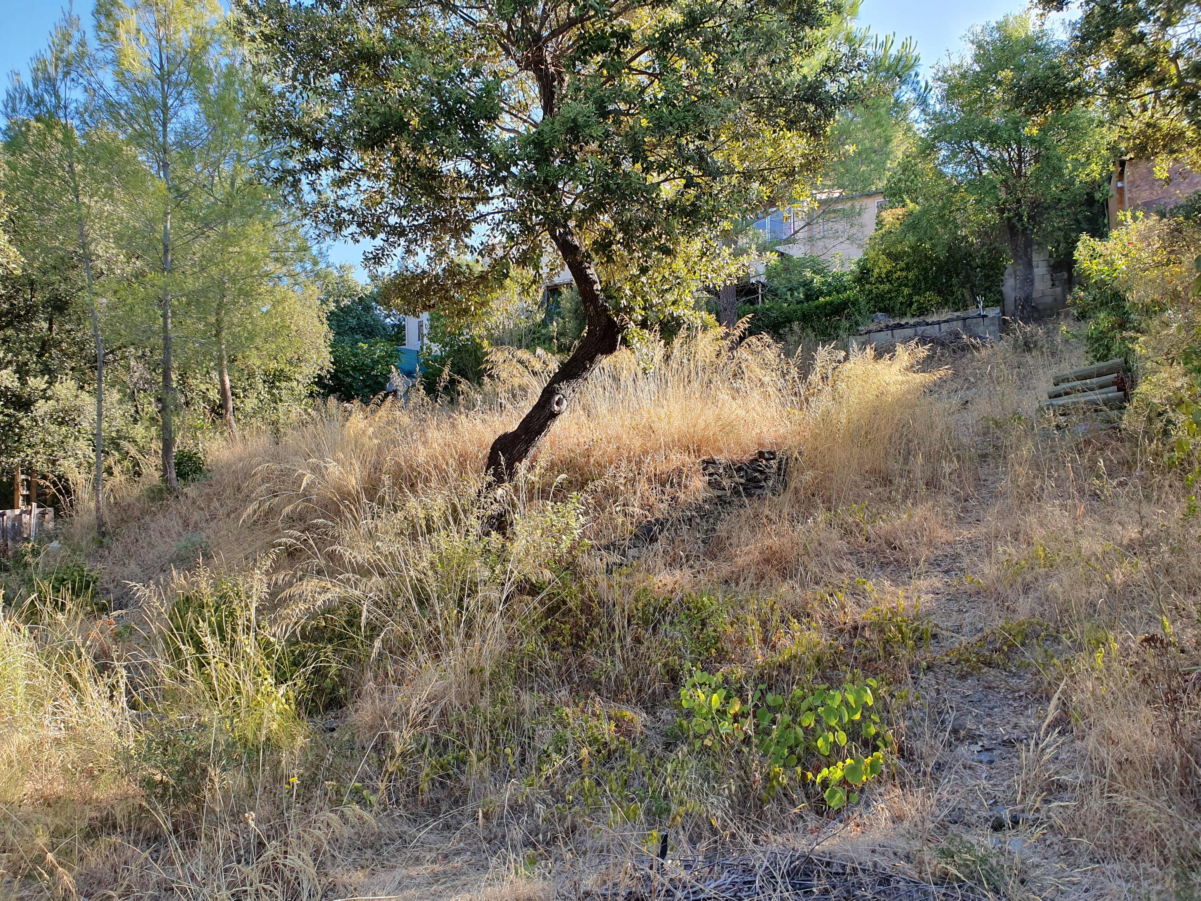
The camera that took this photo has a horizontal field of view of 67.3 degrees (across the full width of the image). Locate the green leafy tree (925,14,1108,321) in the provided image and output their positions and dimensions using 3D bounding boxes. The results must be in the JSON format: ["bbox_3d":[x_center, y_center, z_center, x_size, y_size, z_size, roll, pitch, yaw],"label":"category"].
[{"bbox_3d":[10.500,-7.100,22.800,4.300,7.700,4.300,-1,0,25],"label":"green leafy tree"}]

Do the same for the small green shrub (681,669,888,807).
[{"bbox_3d":[0.710,1.110,3.550,0.800,0.500,0.600,-1,0,11],"label":"small green shrub"}]

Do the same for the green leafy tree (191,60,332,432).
[{"bbox_3d":[-5.600,-3.300,14.800,2.200,6.200,2.200,-1,0,-21],"label":"green leafy tree"}]

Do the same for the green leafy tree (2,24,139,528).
[{"bbox_3d":[-6.700,-2.200,11.400,1.550,6.500,1.550,-1,0,-30],"label":"green leafy tree"}]

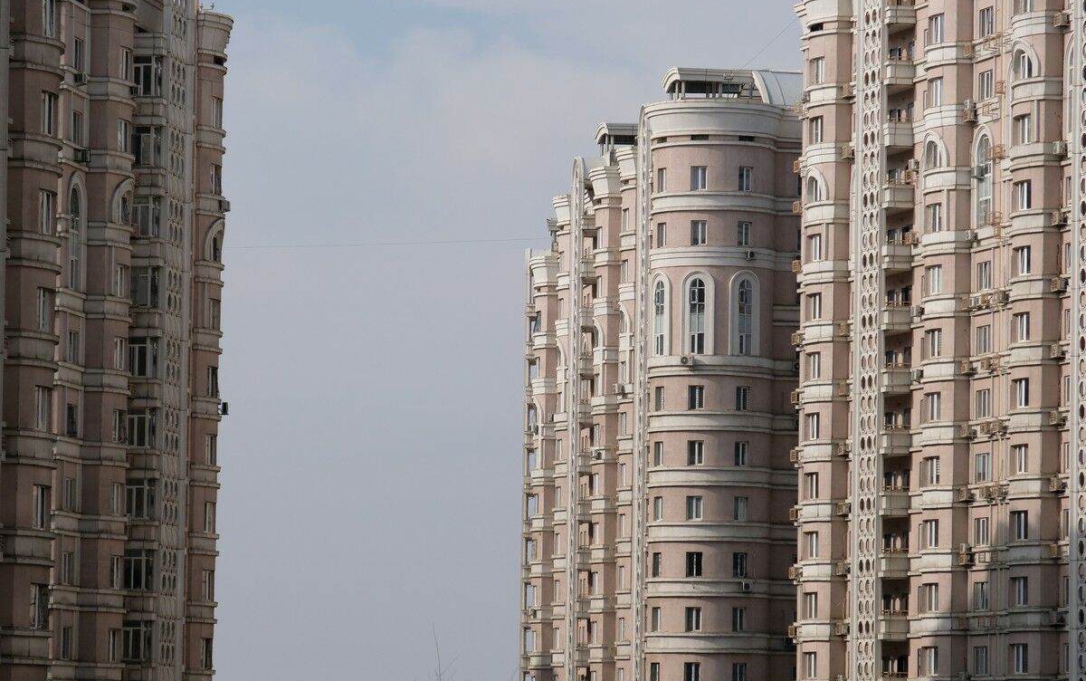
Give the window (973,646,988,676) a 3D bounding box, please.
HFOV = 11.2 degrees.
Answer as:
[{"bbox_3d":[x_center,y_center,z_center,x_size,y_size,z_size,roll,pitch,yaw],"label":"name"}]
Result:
[{"bbox_3d":[21.510,15.726,272.837,0.200,1.420,1.800,2,-4,-16],"label":"window"}]

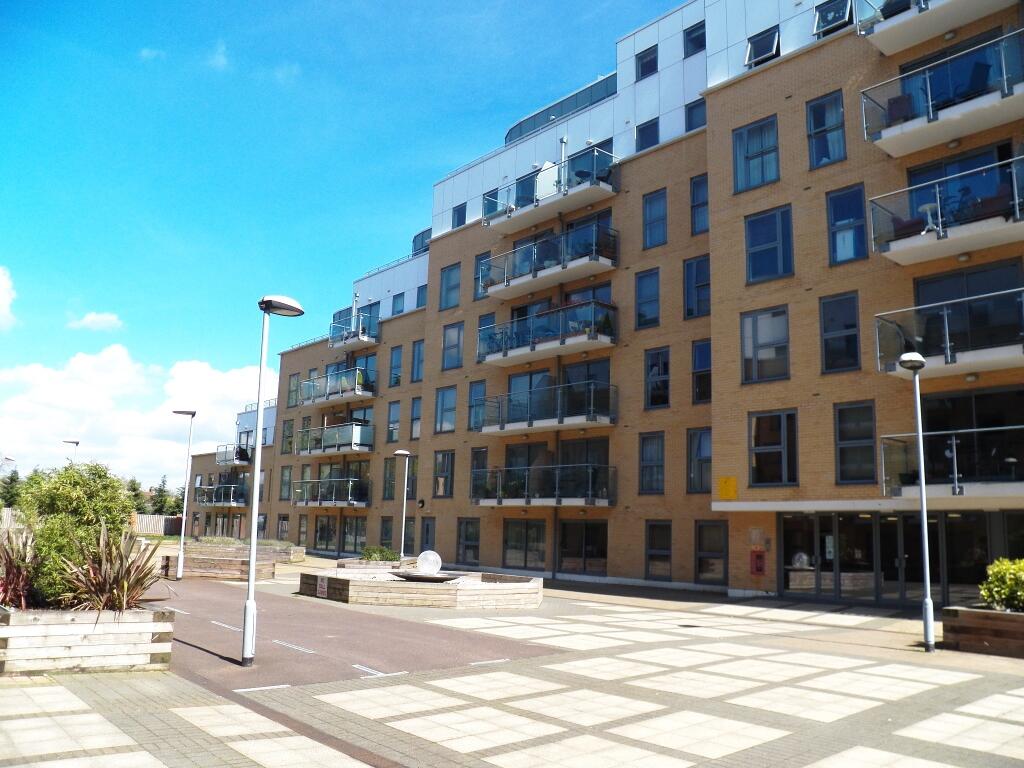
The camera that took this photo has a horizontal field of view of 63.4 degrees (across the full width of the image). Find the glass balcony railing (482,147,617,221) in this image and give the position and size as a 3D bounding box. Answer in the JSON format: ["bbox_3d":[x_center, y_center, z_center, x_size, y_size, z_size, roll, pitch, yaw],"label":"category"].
[{"bbox_3d":[1.438,-7.413,32.477,1.330,1.380,6.250,11,-13,-41],"label":"glass balcony railing"}]

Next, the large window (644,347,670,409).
[{"bbox_3d":[4.944,-0.172,27.998,0.150,2.018,1.038,11,-14,-41],"label":"large window"}]

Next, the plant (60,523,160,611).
[{"bbox_3d":[-4.823,2.192,9.950,1.130,1.040,1.050,6,-11,-25],"label":"plant"}]

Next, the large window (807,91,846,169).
[{"bbox_3d":[8.353,-6.698,21.939,0.120,1.990,1.030,8,-11,-39],"label":"large window"}]

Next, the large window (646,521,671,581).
[{"bbox_3d":[4.738,5.346,26.579,0.130,1.860,1.006,11,-14,-40],"label":"large window"}]

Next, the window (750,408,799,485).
[{"bbox_3d":[6.991,1.725,22.124,0.120,2.050,1.460,11,-13,-41],"label":"window"}]

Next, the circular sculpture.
[{"bbox_3d":[-2.050,4.445,20.627,0.630,0.630,0.630,3,-10,-6],"label":"circular sculpture"}]

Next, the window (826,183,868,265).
[{"bbox_3d":[8.691,-4.105,21.435,0.120,2.040,1.010,11,-13,-41],"label":"window"}]

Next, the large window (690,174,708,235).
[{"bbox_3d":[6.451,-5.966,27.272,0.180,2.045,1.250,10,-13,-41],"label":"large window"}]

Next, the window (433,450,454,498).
[{"bbox_3d":[-2.944,3.997,36.766,0.120,2.050,1.500,8,-11,-39],"label":"window"}]

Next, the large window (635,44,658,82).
[{"bbox_3d":[4.904,-11.499,29.831,0.120,1.050,1.050,8,-11,-39],"label":"large window"}]

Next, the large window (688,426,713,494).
[{"bbox_3d":[6.044,2.363,25.718,0.130,2.016,1.397,11,-14,-40],"label":"large window"}]

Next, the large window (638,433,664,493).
[{"bbox_3d":[4.639,2.636,27.313,0.130,2.016,1.025,11,-14,-40],"label":"large window"}]

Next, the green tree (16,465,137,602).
[{"bbox_3d":[-5.263,1.819,10.009,1.370,1.770,1.330,2,-10,0],"label":"green tree"}]

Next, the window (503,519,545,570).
[{"bbox_3d":[0.487,6.137,31.721,0.120,1.880,2.390,11,-13,-41],"label":"window"}]

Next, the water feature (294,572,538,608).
[{"bbox_3d":[-2.050,4.895,19.907,5.500,0.500,5.500,11,-14,-40],"label":"water feature"}]

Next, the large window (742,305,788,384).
[{"bbox_3d":[6.968,-1.057,22.754,0.120,2.050,1.470,11,-13,-41],"label":"large window"}]

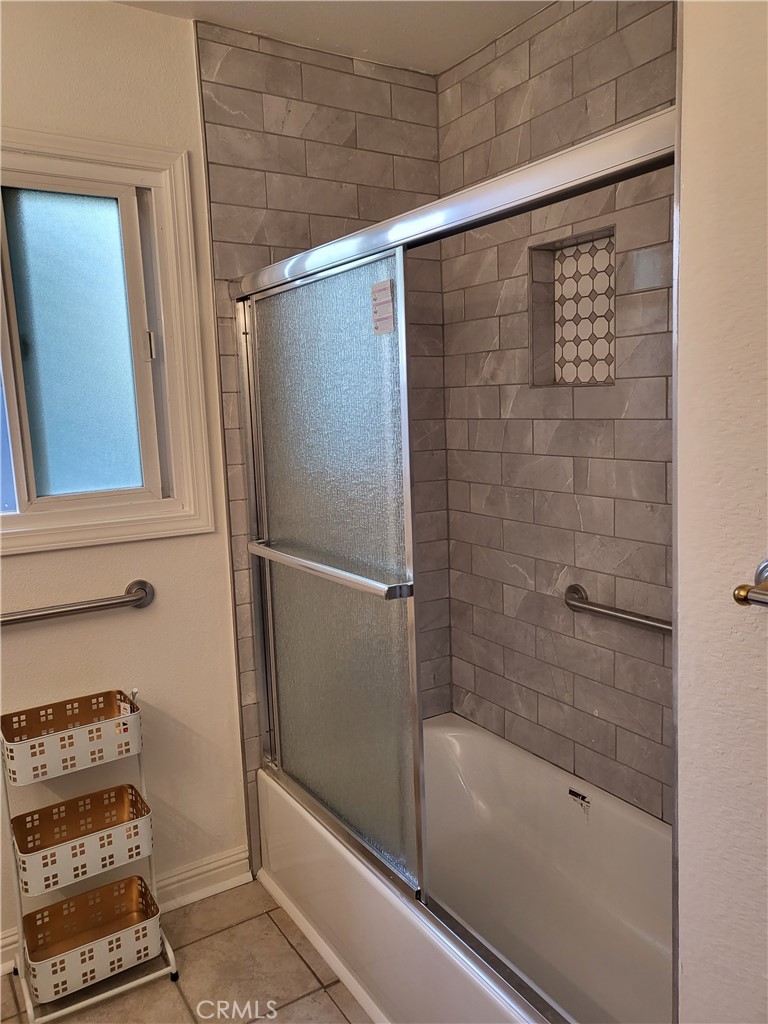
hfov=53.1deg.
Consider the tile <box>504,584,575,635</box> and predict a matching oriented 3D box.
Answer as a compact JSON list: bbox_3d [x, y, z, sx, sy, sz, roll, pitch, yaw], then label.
[{"bbox_3d":[0.465,0.292,2.313,0.010,0.100,0.301,-7,9,-31],"label":"tile"}]

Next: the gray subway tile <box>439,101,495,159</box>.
[{"bbox_3d":[0.258,-1.169,2.366,0.010,0.100,0.275,-7,9,-32],"label":"gray subway tile"}]

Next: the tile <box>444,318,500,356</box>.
[{"bbox_3d":[0.278,-0.551,2.439,0.009,0.101,0.275,-7,9,-32],"label":"tile"}]

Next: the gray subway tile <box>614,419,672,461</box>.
[{"bbox_3d":[0.685,-0.173,1.866,0.009,0.101,0.299,-7,9,-32],"label":"gray subway tile"}]

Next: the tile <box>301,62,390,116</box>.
[{"bbox_3d":[-0.109,-1.266,2.324,0.304,0.101,0.009,-7,9,-32],"label":"tile"}]

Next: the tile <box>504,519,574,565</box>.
[{"bbox_3d":[0.457,0.088,2.284,0.010,0.100,0.301,-7,9,-31],"label":"tile"}]

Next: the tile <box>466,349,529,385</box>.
[{"bbox_3d":[0.350,-0.440,2.362,0.010,0.100,0.285,-7,9,-32],"label":"tile"}]

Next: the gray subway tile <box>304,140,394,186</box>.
[{"bbox_3d":[-0.101,-1.058,2.353,0.304,0.101,0.009,-7,9,-32],"label":"gray subway tile"}]

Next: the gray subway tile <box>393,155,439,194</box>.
[{"bbox_3d":[0.103,-1.065,2.437,0.175,0.101,0.009,-7,9,-32],"label":"gray subway tile"}]

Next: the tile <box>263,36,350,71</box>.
[{"bbox_3d":[-0.219,-1.301,2.200,0.301,0.040,0.010,-7,10,-33],"label":"tile"}]

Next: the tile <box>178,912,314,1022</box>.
[{"bbox_3d":[-0.375,1.210,2.022,0.303,0.009,0.350,-7,9,-32],"label":"tile"}]

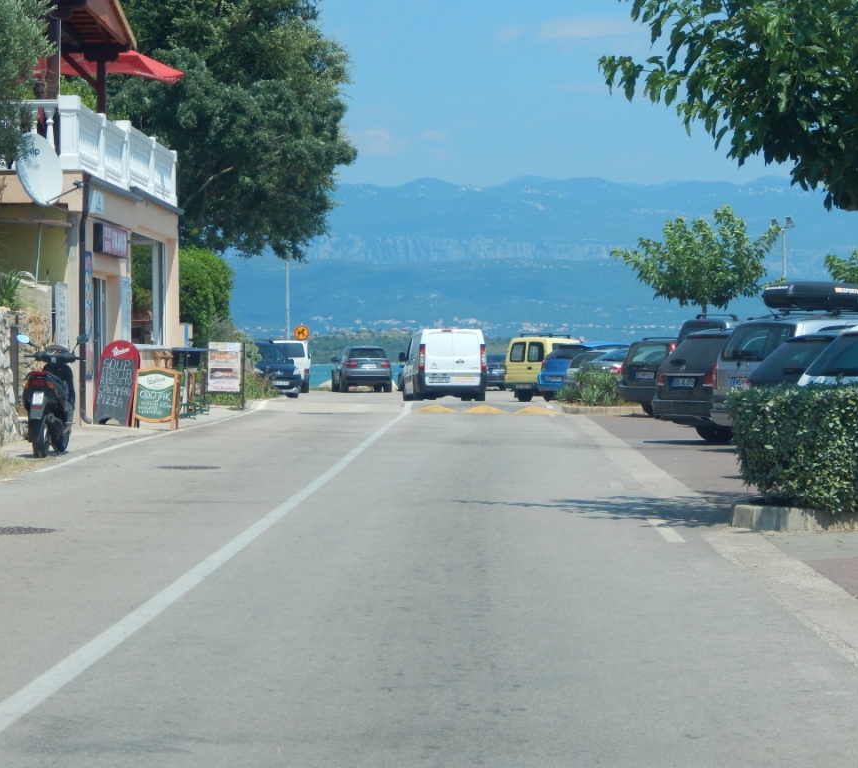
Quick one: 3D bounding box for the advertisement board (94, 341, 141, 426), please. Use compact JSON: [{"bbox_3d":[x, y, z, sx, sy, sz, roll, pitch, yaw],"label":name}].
[{"bbox_3d":[-4.720,-0.010,38.100,0.600,1.280,0.500,-1,1,5],"label":"advertisement board"}]

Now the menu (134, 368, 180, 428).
[{"bbox_3d":[-4.452,0.245,41.000,0.680,1.020,0.420,4,1,5],"label":"menu"}]

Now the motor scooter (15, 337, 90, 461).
[{"bbox_3d":[-4.100,0.105,27.200,0.770,1.310,1.800,-1,1,1],"label":"motor scooter"}]

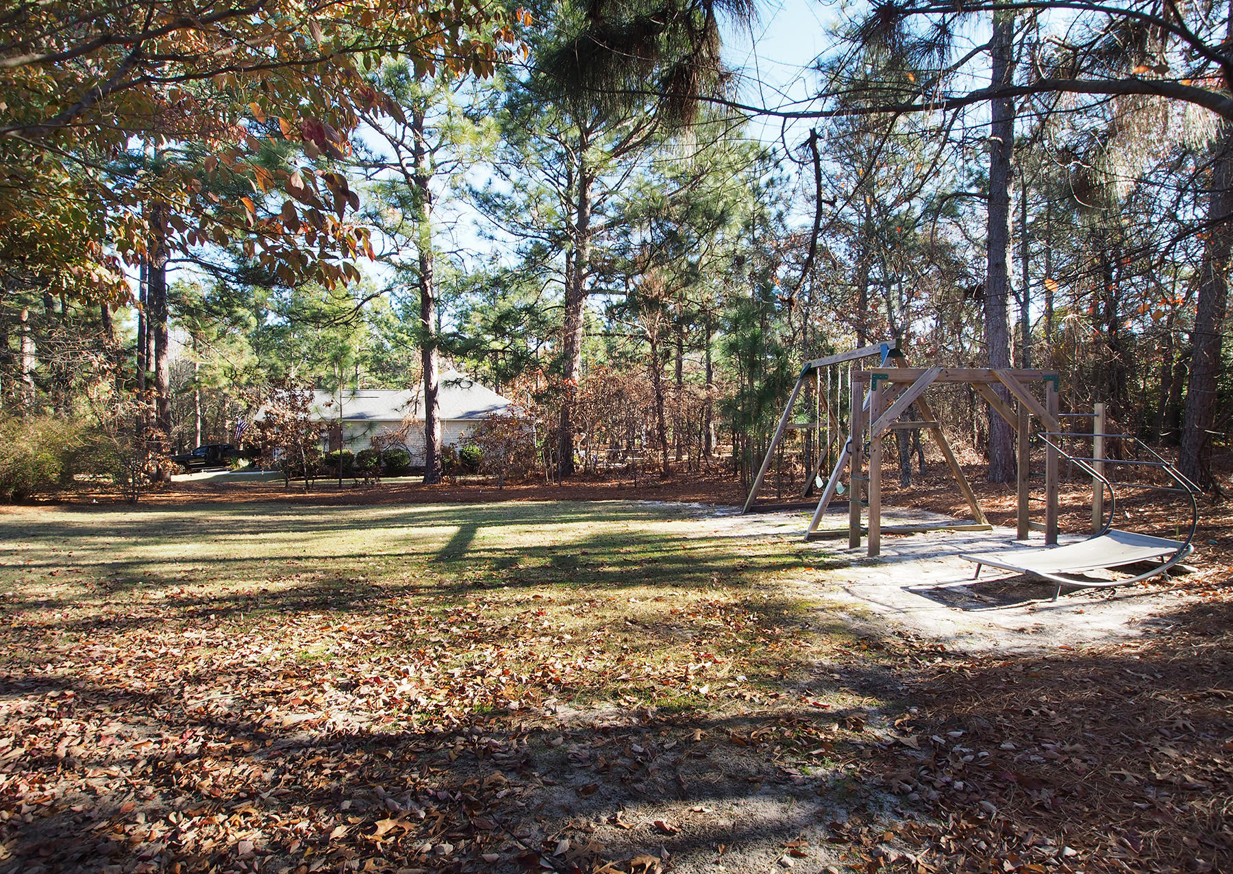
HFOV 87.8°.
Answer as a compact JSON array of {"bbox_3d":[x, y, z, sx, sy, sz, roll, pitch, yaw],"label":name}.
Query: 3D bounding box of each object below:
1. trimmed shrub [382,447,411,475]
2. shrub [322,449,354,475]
[{"bbox_3d":[-12.015,1.304,35.000,1.500,1.400,1.450,0,1,0],"label":"trimmed shrub"},{"bbox_3d":[-15.197,1.341,35.000,1.650,1.400,1.500,0,1,0],"label":"shrub"}]

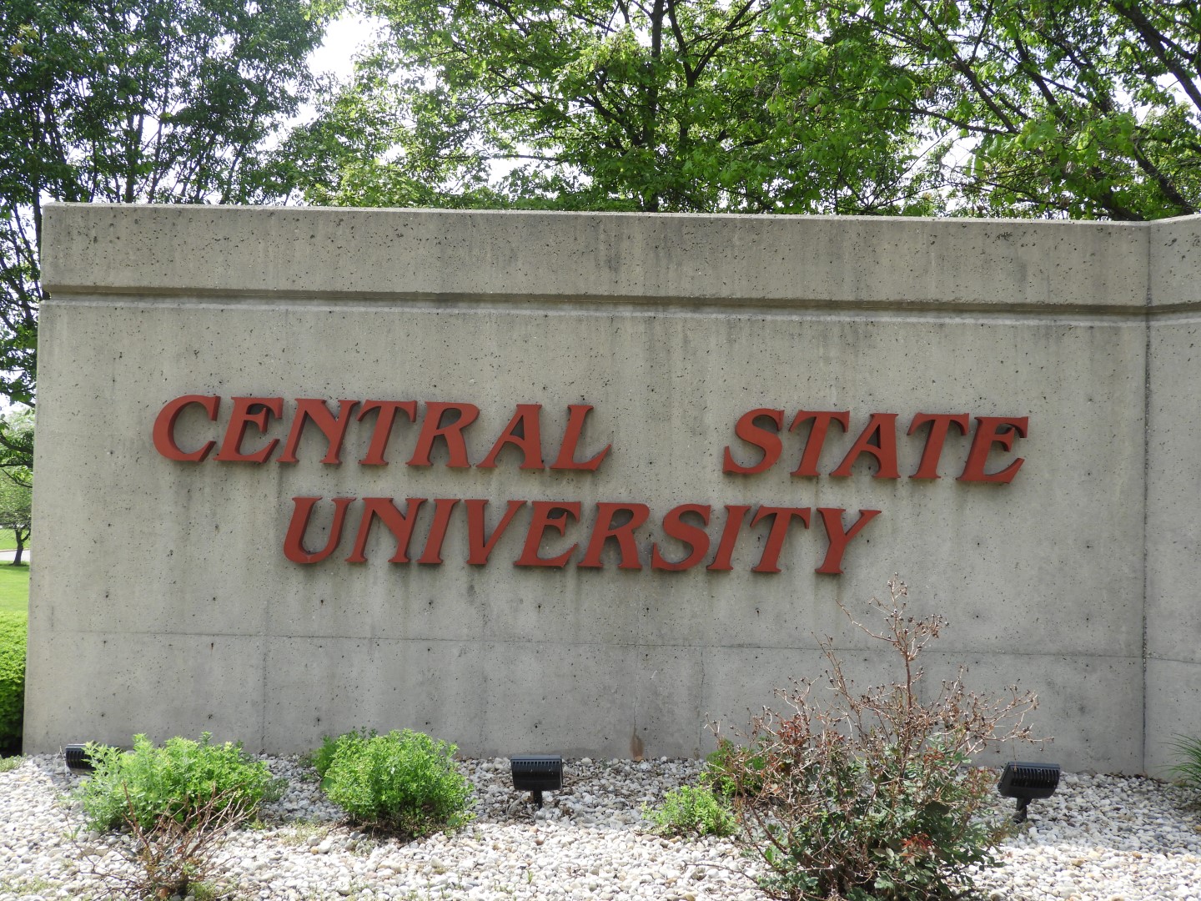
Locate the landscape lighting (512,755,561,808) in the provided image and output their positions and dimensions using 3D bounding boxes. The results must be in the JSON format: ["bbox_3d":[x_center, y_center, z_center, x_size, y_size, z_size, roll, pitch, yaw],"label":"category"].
[{"bbox_3d":[-0.301,1.582,5.501,0.240,0.256,0.200,1,-2,4],"label":"landscape lighting"}]

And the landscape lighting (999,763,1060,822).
[{"bbox_3d":[2.053,1.636,5.477,0.240,0.270,0.200,1,-2,-7],"label":"landscape lighting"}]

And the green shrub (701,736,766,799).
[{"bbox_3d":[0.705,1.605,5.893,0.338,0.251,0.321,1,-2,1],"label":"green shrub"}]

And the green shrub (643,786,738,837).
[{"bbox_3d":[0.418,1.632,5.264,0.414,0.181,0.352,1,-2,1],"label":"green shrub"}]

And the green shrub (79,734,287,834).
[{"bbox_3d":[-1.970,1.525,5.407,0.913,0.372,0.684,1,-2,1],"label":"green shrub"}]

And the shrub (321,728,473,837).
[{"bbox_3d":[-0.952,1.513,5.395,0.698,0.388,0.642,1,-2,1],"label":"shrub"}]

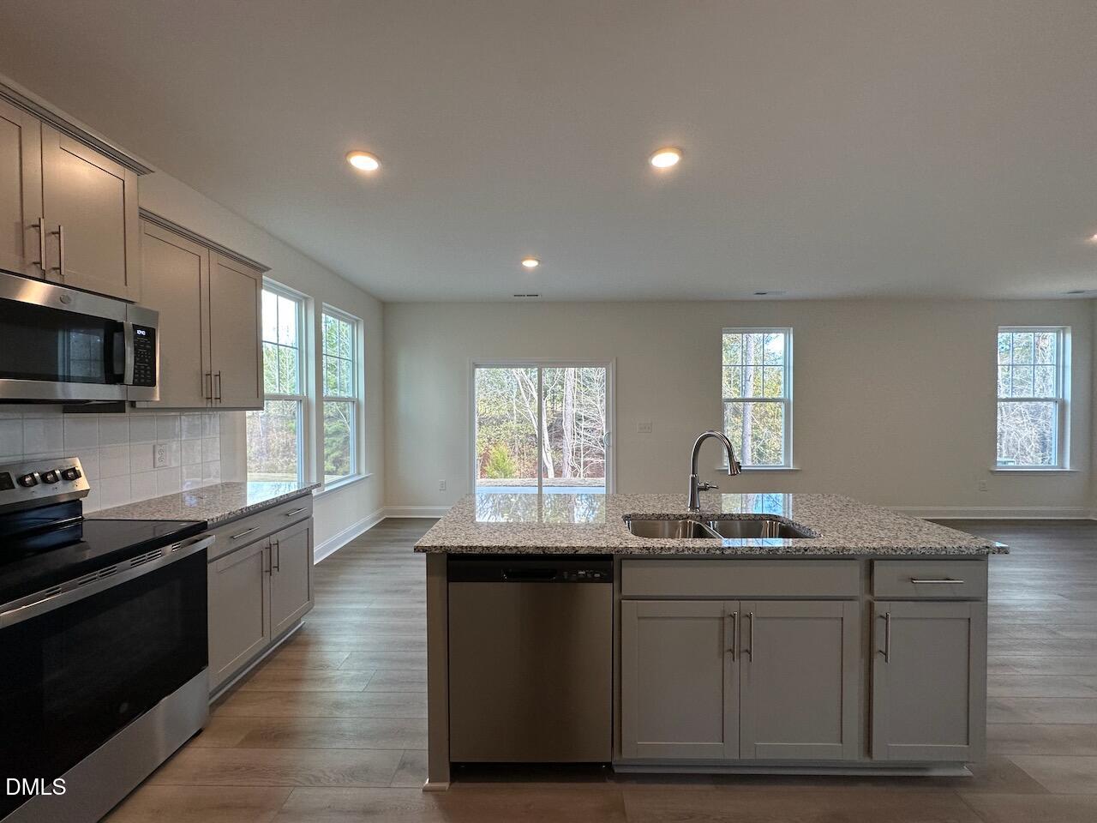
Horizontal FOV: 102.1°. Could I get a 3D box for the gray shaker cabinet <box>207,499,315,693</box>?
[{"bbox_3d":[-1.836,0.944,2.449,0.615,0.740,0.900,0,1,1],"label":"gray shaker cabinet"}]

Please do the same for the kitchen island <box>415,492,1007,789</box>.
[{"bbox_3d":[0.595,0.941,2.071,2.132,0.920,0.930,0,1,1],"label":"kitchen island"}]

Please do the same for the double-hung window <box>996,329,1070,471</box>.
[{"bbox_3d":[5.982,-0.168,5.521,0.895,1.760,0.110,0,1,1],"label":"double-hung window"}]

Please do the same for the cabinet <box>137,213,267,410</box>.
[{"bbox_3d":[-1.988,-0.460,2.407,0.325,0.920,0.890,0,1,1],"label":"cabinet"}]

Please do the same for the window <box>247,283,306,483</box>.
[{"bbox_3d":[-2.184,-0.123,3.584,0.110,1.765,0.895,0,1,1],"label":"window"}]

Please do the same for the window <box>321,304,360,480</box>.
[{"bbox_3d":[-2.162,-0.138,4.616,0.110,1.765,0.880,0,1,1],"label":"window"}]

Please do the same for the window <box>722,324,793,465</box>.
[{"bbox_3d":[2.613,-0.167,5.593,0.875,1.755,0.110,0,1,1],"label":"window"}]

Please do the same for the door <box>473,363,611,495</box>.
[{"bbox_3d":[-0.072,0.357,5.643,1.770,1.990,0.120,0,1,1],"label":"door"}]

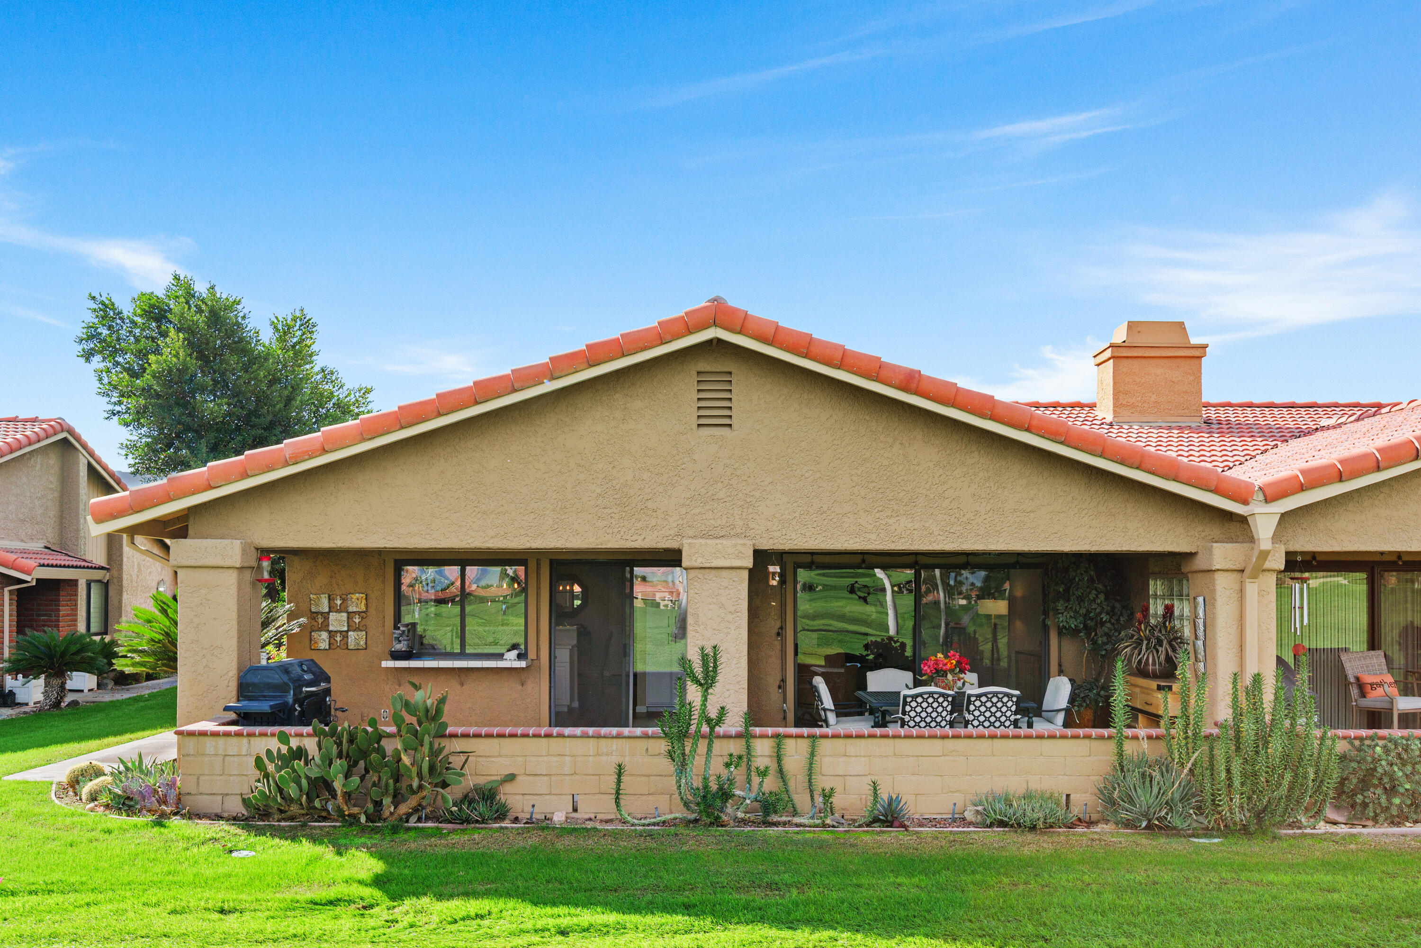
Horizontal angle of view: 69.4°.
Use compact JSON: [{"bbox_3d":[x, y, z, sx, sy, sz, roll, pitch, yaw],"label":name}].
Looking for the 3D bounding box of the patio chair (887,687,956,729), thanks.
[{"bbox_3d":[1.977,2.436,9.580,0.580,0.920,0.620,0,-2,0],"label":"patio chair"}]

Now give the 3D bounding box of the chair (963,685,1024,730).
[{"bbox_3d":[2.561,2.436,9.580,0.580,0.920,0.620,0,-2,0],"label":"chair"}]

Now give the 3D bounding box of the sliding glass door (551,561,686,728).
[{"bbox_3d":[-0.961,2.041,12.250,1.860,2.050,0.120,0,-2,0],"label":"sliding glass door"}]

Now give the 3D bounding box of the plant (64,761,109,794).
[{"bbox_3d":[-5.750,2.790,9.450,0.380,0.320,0.380,0,-2,0],"label":"plant"}]

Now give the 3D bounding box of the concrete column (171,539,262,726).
[{"bbox_3d":[-4.586,1.740,9.630,0.640,2.240,0.550,0,-2,0],"label":"concrete column"}]

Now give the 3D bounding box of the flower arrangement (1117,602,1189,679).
[{"bbox_3d":[4.590,1.710,10.600,0.730,0.780,0.680,0,-2,0],"label":"flower arrangement"}]

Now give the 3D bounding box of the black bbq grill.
[{"bbox_3d":[-3.940,2.340,9.450,0.580,1.170,1.220,0,-2,0],"label":"black bbq grill"}]

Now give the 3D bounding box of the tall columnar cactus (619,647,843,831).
[{"bbox_3d":[0.133,2.089,8.200,1.780,1.410,0.600,0,-2,0],"label":"tall columnar cactus"}]

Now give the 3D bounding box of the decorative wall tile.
[{"bbox_3d":[-4.085,1.612,11.200,0.620,0.615,0.030,0,-2,0],"label":"decorative wall tile"}]

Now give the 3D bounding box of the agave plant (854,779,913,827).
[{"bbox_3d":[1.410,2.675,8.300,0.420,0.340,0.390,0,-2,0],"label":"agave plant"}]

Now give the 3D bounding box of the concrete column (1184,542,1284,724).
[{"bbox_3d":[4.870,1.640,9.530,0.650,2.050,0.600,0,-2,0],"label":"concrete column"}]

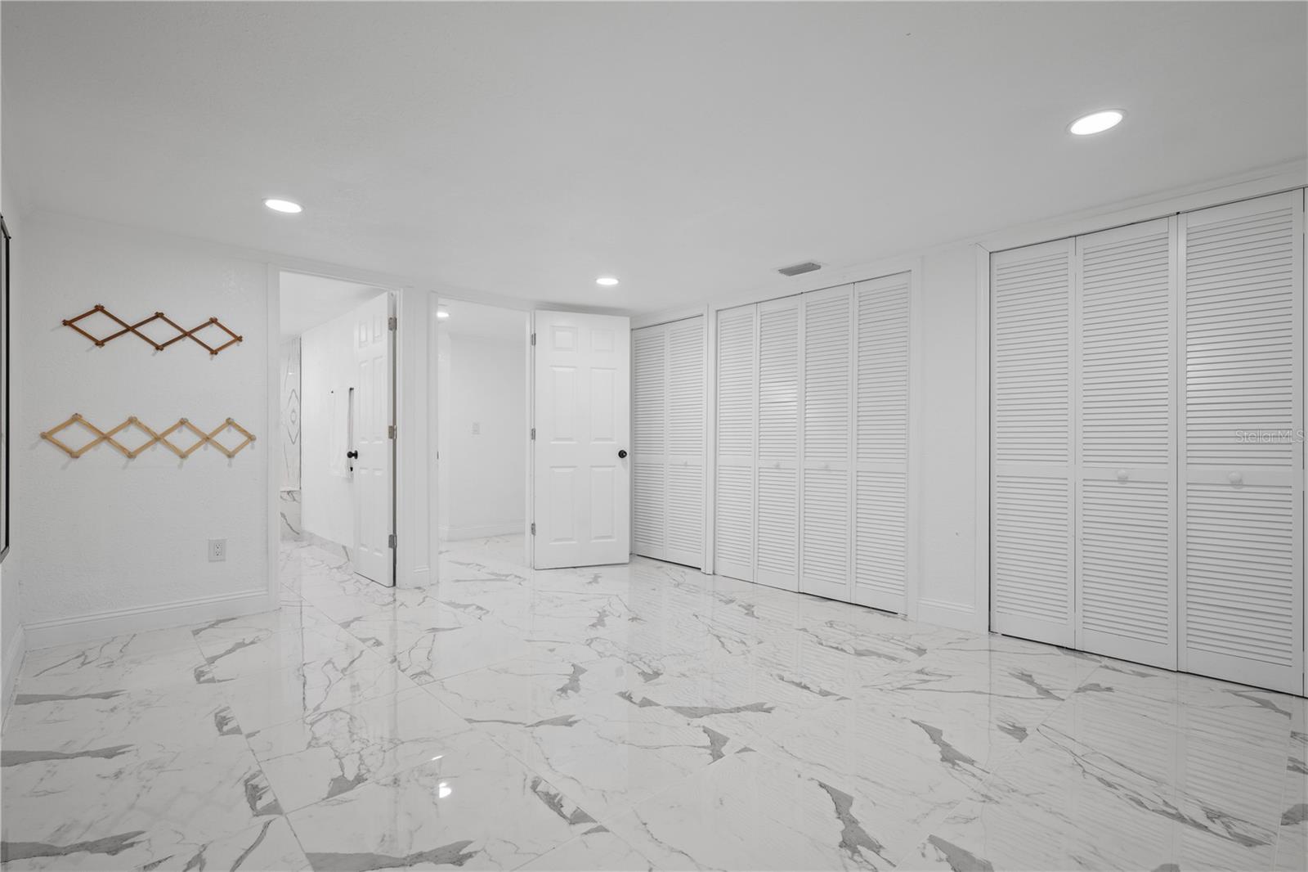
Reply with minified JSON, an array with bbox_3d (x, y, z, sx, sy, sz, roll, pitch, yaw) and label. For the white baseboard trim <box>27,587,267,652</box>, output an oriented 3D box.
[{"bbox_3d":[-2.673,0.979,3.149,1.000,0.132,0.016,0,0,-44],"label":"white baseboard trim"}]

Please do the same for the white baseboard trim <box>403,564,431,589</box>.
[{"bbox_3d":[-1.662,0.984,4.078,0.170,0.132,0.016,0,0,-44],"label":"white baseboard trim"}]

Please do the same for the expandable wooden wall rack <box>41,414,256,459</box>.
[{"bbox_3d":[-2.664,0.005,3.125,0.860,0.208,0.055,0,0,-44],"label":"expandable wooden wall rack"}]

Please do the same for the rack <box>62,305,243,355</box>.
[{"bbox_3d":[-2.659,-0.557,3.129,0.730,0.186,0.055,0,0,-44],"label":"rack"}]

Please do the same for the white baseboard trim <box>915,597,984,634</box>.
[{"bbox_3d":[1.618,0.990,3.203,0.016,0.134,0.320,0,0,-44],"label":"white baseboard trim"}]

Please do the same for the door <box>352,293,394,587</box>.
[{"bbox_3d":[-2.051,0.031,4.246,0.660,2.020,0.037,0,0,44],"label":"door"}]

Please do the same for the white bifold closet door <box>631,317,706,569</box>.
[{"bbox_3d":[0.100,0.052,4.850,0.032,1.990,0.830,0,0,-44],"label":"white bifold closet door"}]

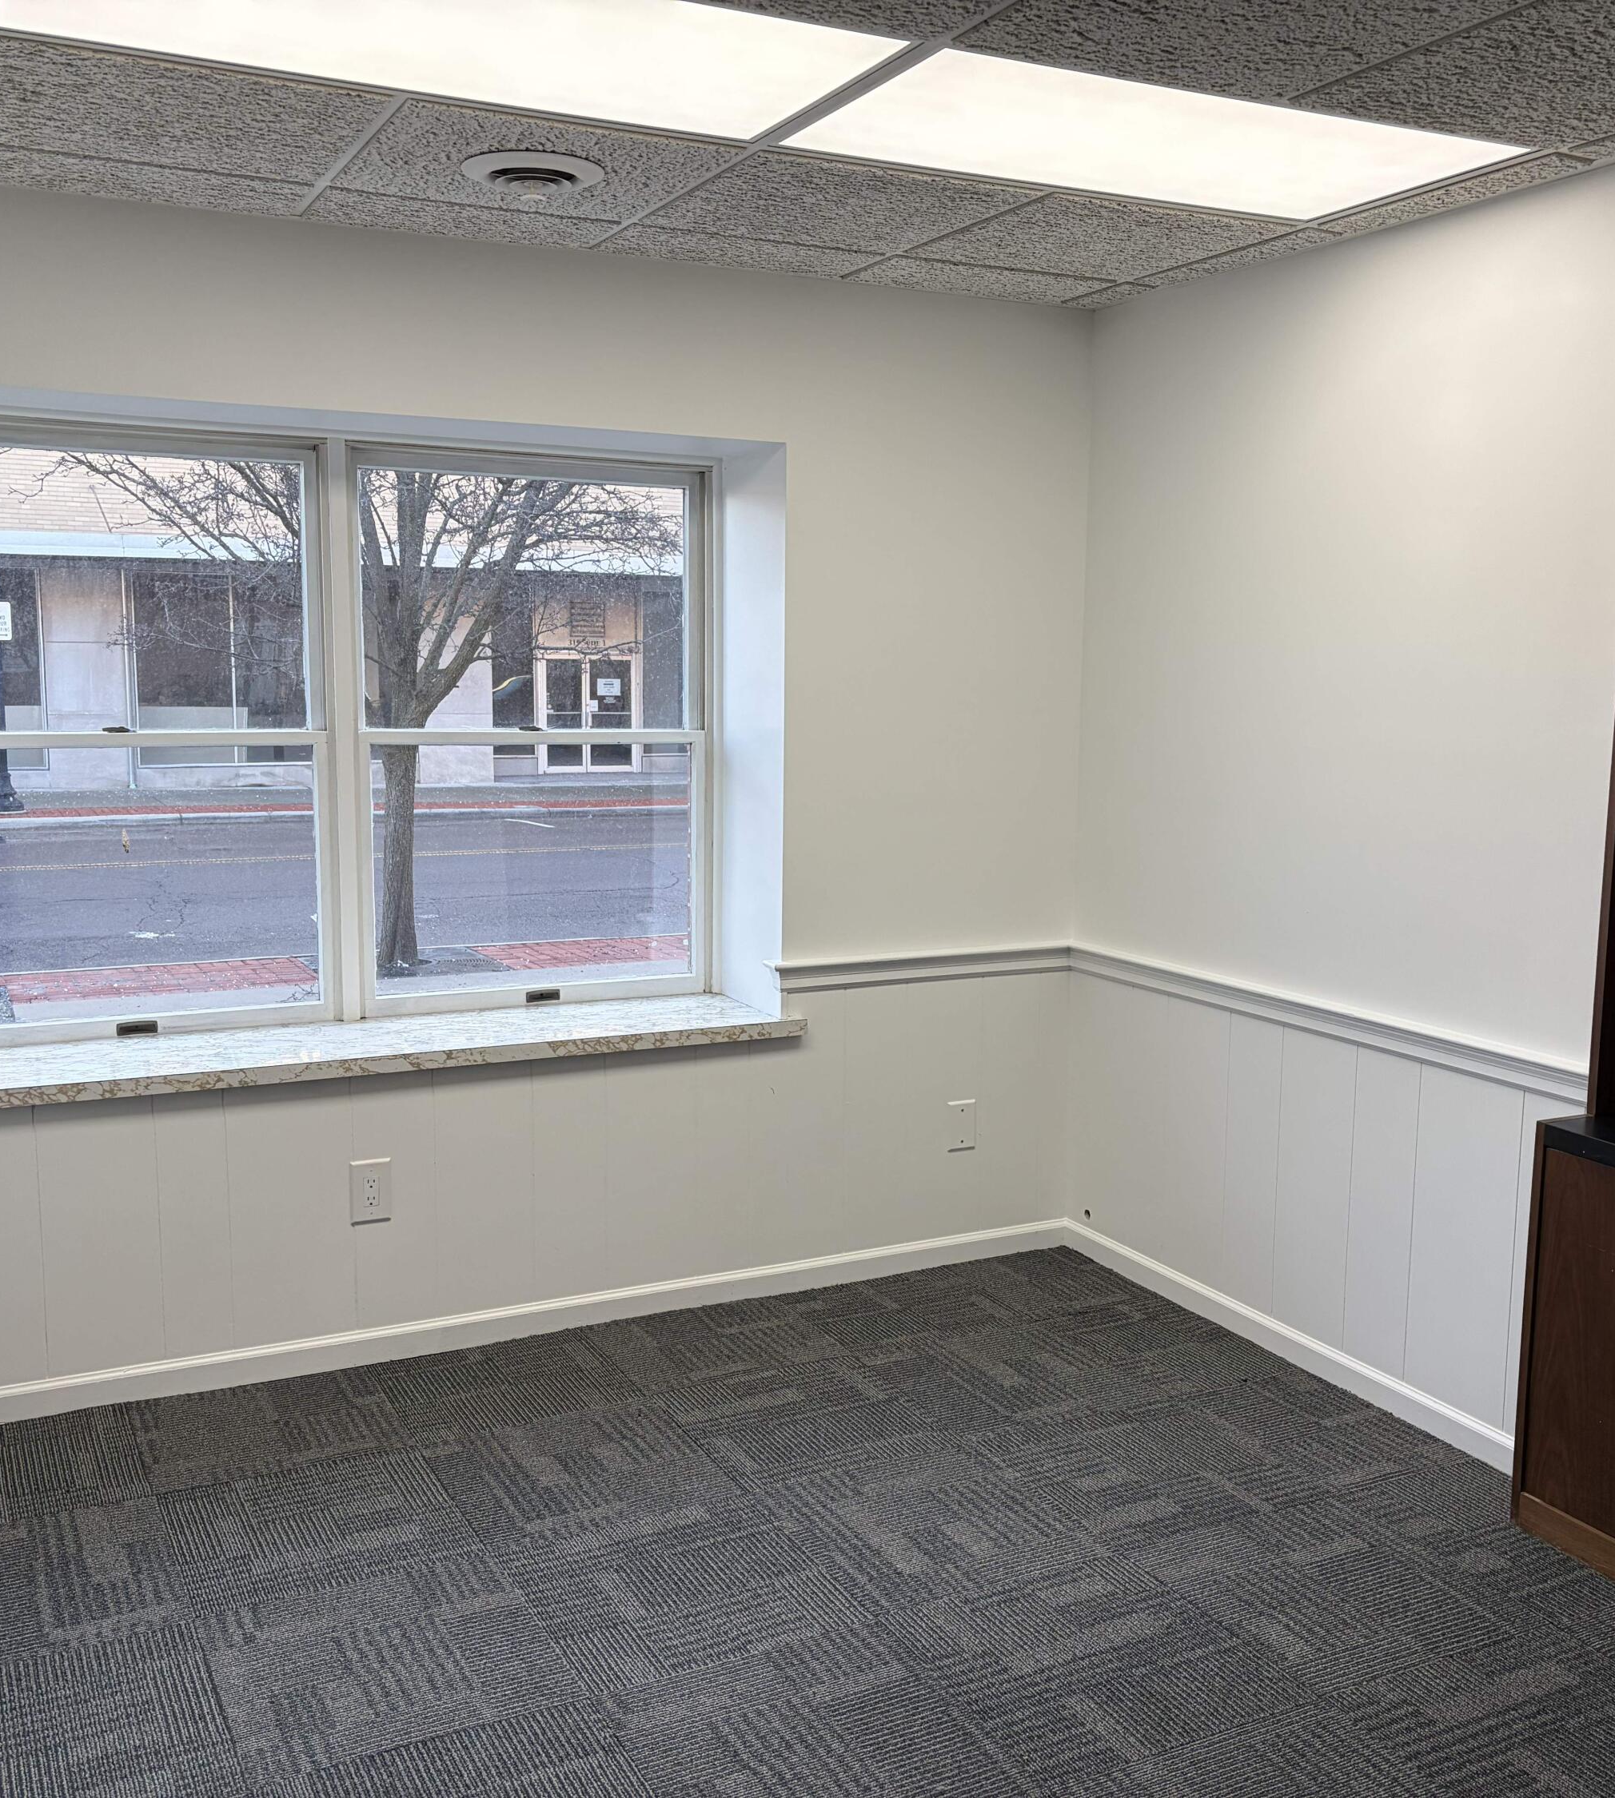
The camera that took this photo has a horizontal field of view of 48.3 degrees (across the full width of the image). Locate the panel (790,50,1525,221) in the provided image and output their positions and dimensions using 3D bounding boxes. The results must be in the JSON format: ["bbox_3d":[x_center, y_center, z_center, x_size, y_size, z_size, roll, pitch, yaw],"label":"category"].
[{"bbox_3d":[0.599,-1.300,3.064,1.180,0.050,0.580,-3,9,-26],"label":"panel"}]

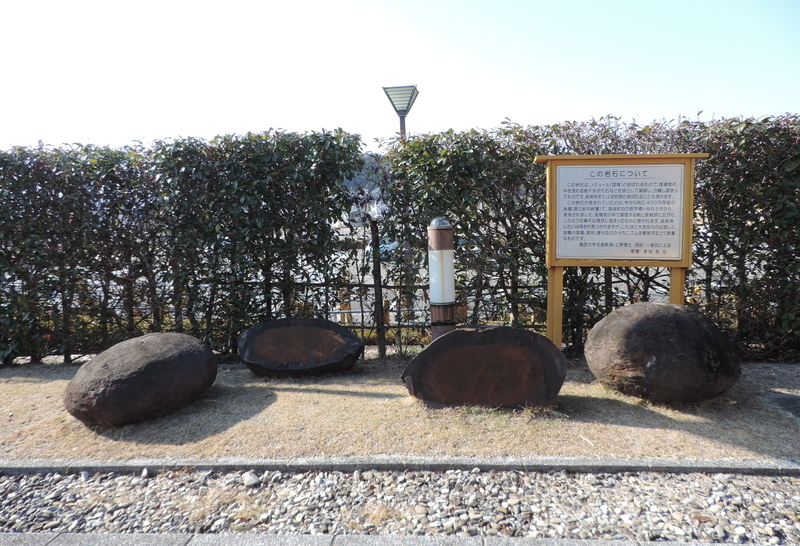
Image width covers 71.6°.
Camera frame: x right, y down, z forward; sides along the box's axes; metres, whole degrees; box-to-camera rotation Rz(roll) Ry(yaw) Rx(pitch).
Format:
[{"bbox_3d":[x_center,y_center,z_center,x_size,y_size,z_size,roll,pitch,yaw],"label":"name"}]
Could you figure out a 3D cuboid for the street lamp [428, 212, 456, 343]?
[{"bbox_3d":[0.376,0.159,4.902,0.220,1.280,0.220,-1,6,6],"label":"street lamp"}]

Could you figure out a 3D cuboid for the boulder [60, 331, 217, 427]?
[{"bbox_3d":[-1.750,0.732,3.848,0.720,0.560,1.030,2,7,35],"label":"boulder"}]

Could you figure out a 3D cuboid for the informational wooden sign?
[{"bbox_3d":[1.922,-0.129,4.879,1.400,1.750,0.220,-1,6,7],"label":"informational wooden sign"}]

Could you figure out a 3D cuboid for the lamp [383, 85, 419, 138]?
[{"bbox_3d":[0.070,-0.992,8.845,0.520,3.680,0.520,-1,6,7],"label":"lamp"}]

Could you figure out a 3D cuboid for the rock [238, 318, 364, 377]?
[{"bbox_3d":[-0.868,0.633,4.866,1.030,0.470,0.520,-2,6,3],"label":"rock"}]

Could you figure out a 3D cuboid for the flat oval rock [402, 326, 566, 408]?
[{"bbox_3d":[0.607,0.624,4.006,1.110,0.560,0.440,-2,6,4],"label":"flat oval rock"}]

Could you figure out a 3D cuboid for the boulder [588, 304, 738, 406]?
[{"bbox_3d":[1.781,0.559,3.842,0.760,0.660,1.020,-7,8,-40],"label":"boulder"}]

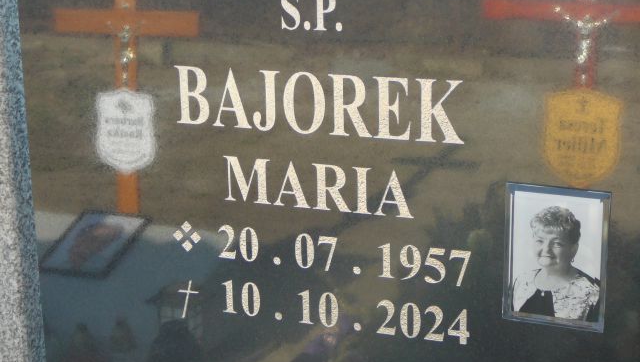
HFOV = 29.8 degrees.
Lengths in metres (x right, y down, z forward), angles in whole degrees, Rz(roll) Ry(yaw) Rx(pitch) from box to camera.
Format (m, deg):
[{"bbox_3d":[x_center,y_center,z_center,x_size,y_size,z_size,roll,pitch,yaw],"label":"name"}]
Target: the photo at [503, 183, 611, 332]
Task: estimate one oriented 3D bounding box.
[{"bbox_3d":[0.286,0.093,1.459,0.124,0.176,0.010,5,16,21],"label":"photo"}]

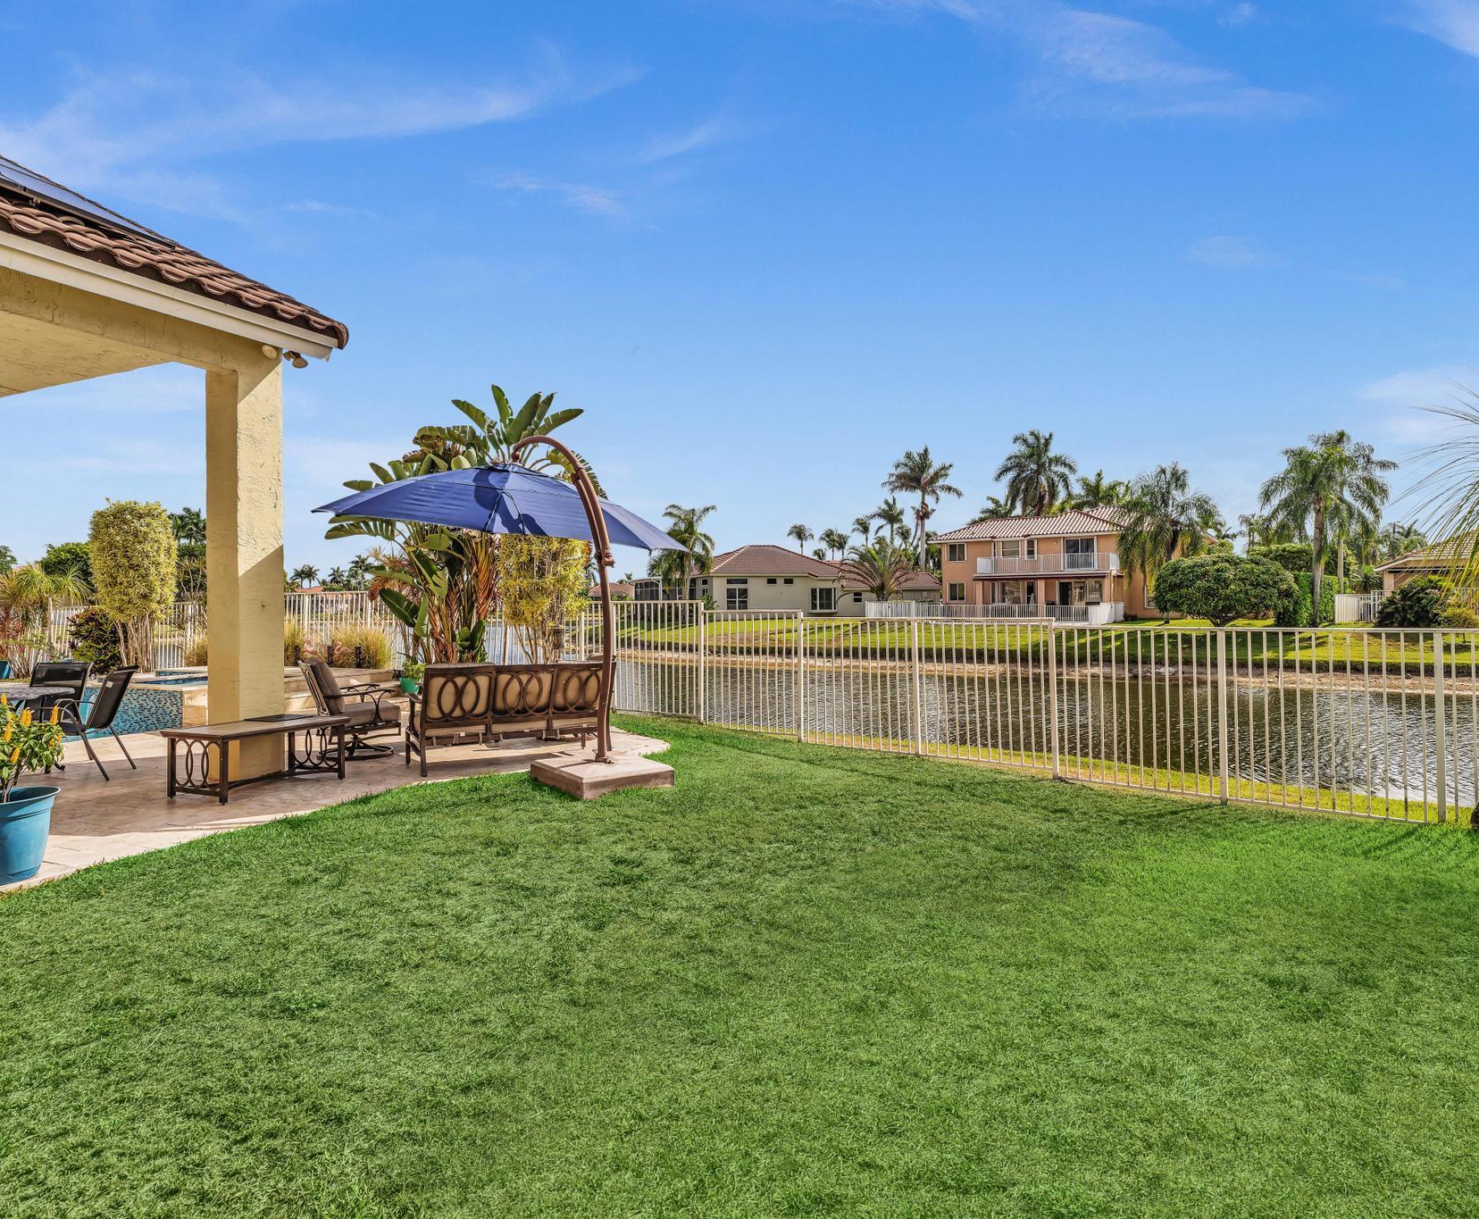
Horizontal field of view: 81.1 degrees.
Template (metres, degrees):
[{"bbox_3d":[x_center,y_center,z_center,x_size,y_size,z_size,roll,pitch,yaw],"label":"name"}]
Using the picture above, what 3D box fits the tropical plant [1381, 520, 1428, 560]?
[{"bbox_3d":[54.566,-3.290,71.000,3.800,8.200,3.800,0,0,38],"label":"tropical plant"}]

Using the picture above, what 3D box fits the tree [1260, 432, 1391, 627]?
[{"bbox_3d":[35.657,-4.953,52.500,7.000,11.900,6.900,0,0,34],"label":"tree"}]

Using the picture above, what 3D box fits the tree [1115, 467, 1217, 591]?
[{"bbox_3d":[23.800,-3.600,48.500,5.300,9.200,5.200,0,0,0],"label":"tree"}]

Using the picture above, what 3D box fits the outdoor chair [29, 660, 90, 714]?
[{"bbox_3d":[-6.370,0.970,7.950,0.570,0.900,0.650,0,0,-6],"label":"outdoor chair"}]

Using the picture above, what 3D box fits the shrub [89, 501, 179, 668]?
[{"bbox_3d":[-8.900,-0.350,12.600,1.150,2.500,1.100,0,0,-17],"label":"shrub"}]

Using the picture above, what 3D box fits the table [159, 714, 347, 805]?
[{"bbox_3d":[-3.750,1.158,6.750,0.660,0.485,1.150,0,0,23],"label":"table"}]

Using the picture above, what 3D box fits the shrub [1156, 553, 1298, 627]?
[{"bbox_3d":[27.243,-1.084,48.500,7.200,4.300,6.800,0,0,29],"label":"shrub"}]

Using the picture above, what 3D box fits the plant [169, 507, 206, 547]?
[{"bbox_3d":[-45.300,-3.700,72.000,4.300,9.800,4.300,0,0,0],"label":"plant"}]

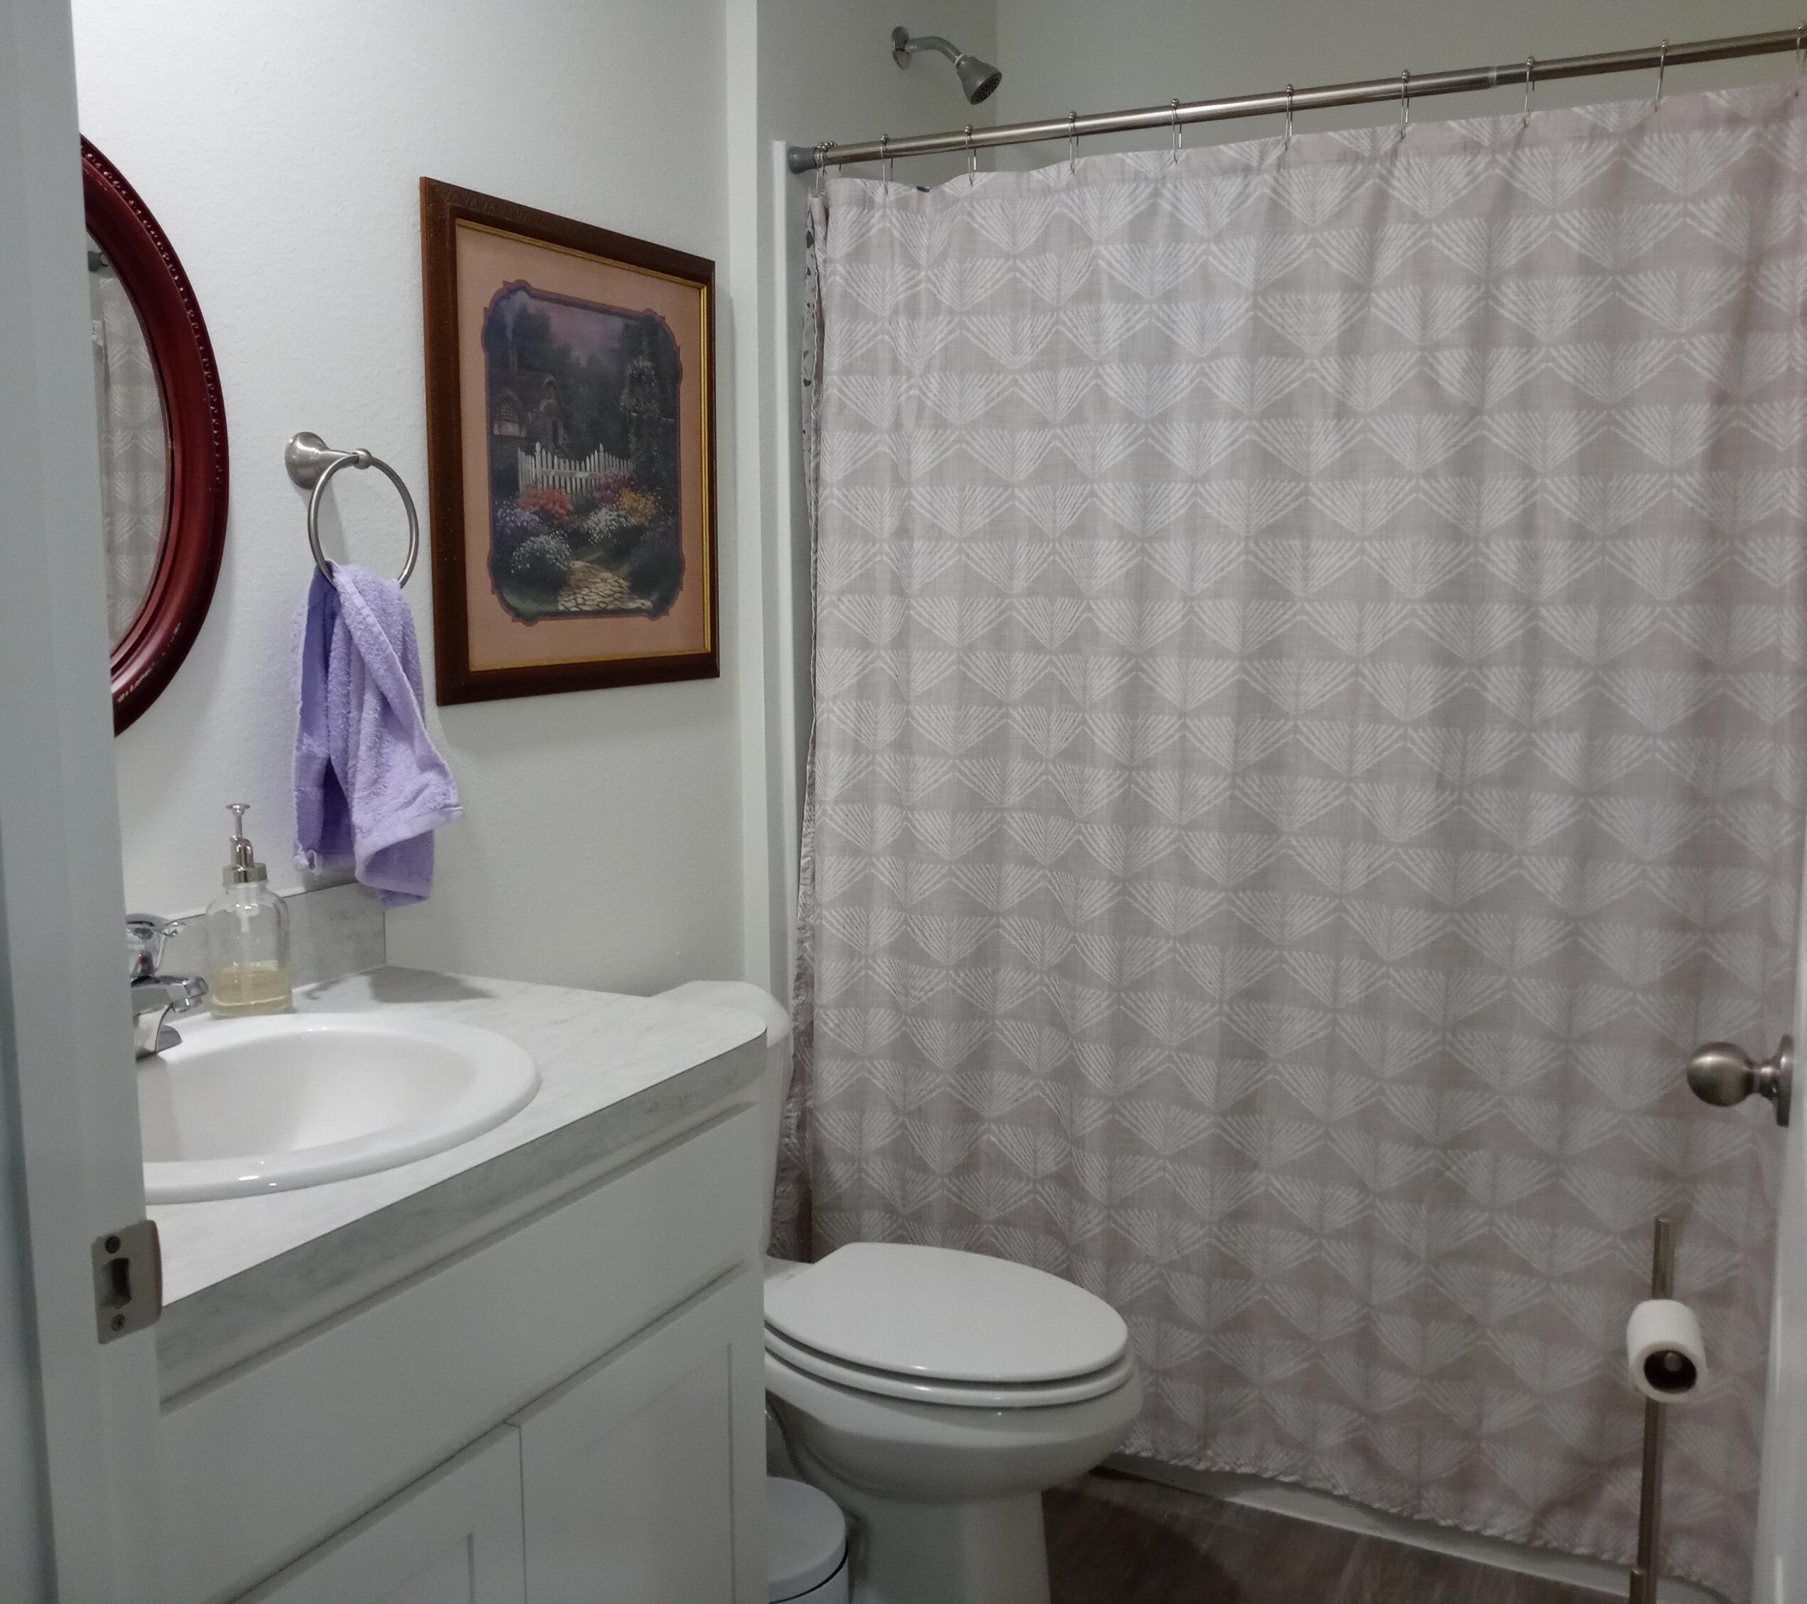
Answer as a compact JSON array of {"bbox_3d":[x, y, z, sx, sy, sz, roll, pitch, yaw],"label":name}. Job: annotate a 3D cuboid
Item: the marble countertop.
[{"bbox_3d":[-0.559,0.277,1.468,0.554,0.044,0.930,4,8,26],"label":"marble countertop"}]

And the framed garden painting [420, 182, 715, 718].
[{"bbox_3d":[-0.420,-0.448,2.280,0.022,0.600,0.622,4,8,26],"label":"framed garden painting"}]

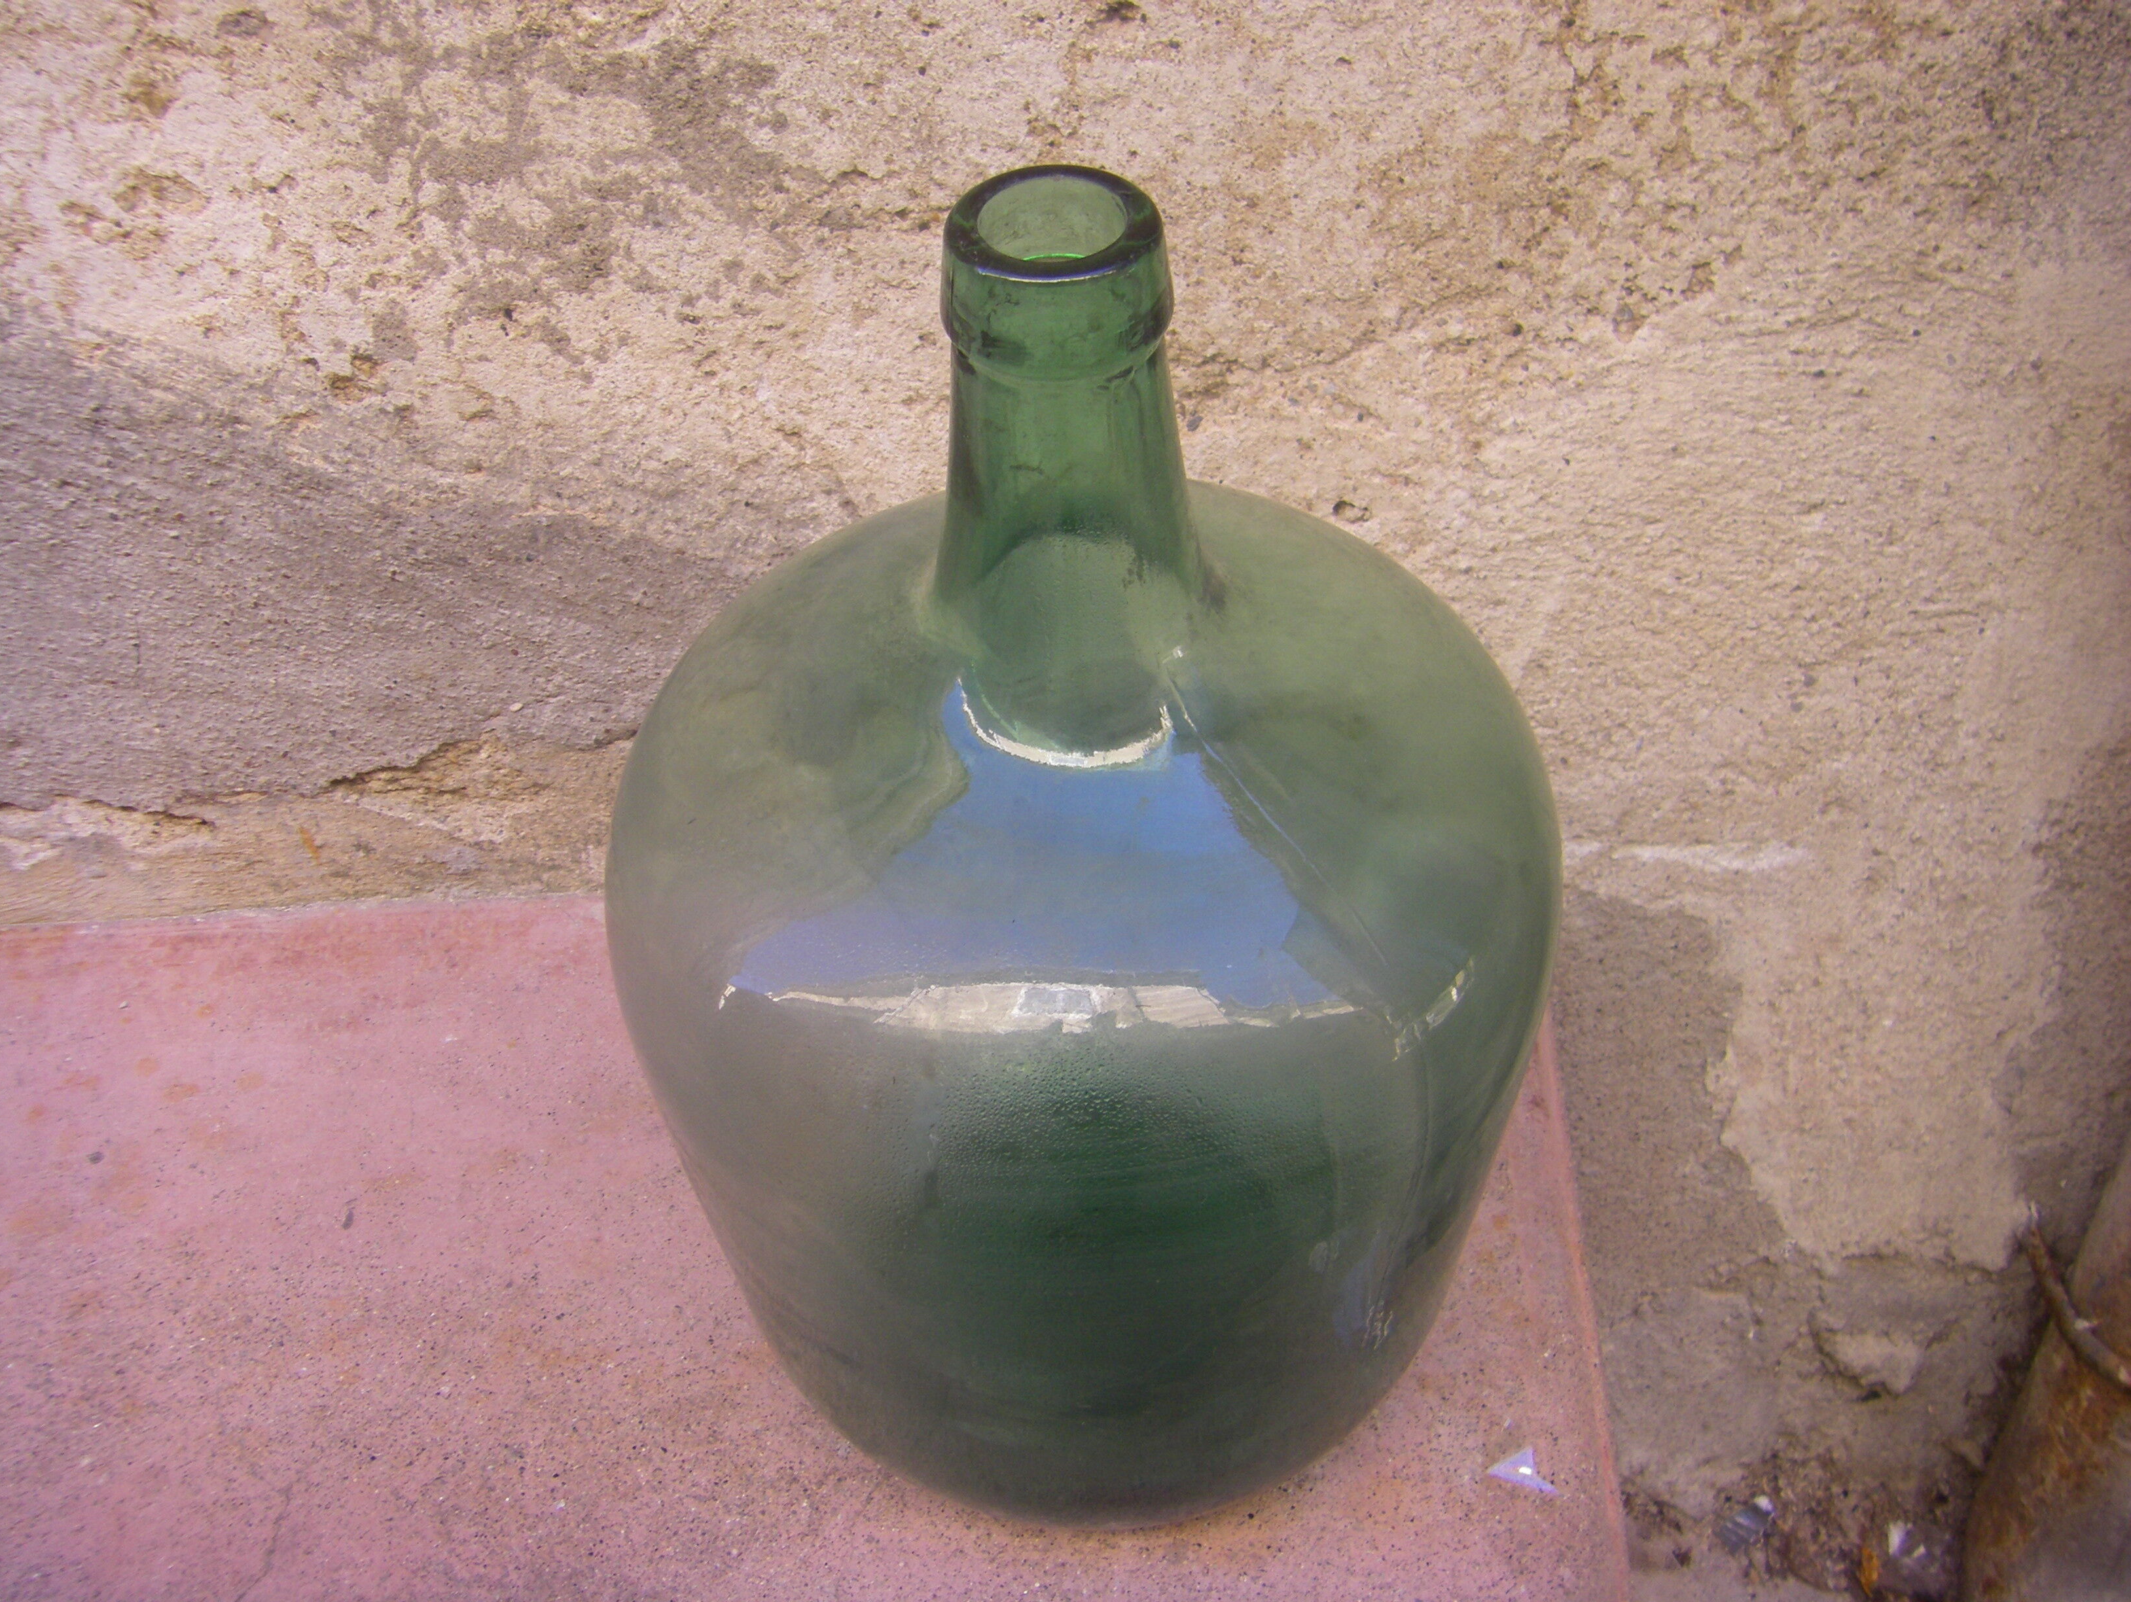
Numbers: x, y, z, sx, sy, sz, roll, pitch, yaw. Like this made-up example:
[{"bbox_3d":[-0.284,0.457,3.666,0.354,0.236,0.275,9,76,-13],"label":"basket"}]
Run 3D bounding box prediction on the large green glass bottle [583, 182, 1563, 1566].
[{"bbox_3d":[0.005,0.013,0.696,0.284,0.427,0.284,-3,47,0],"label":"large green glass bottle"}]

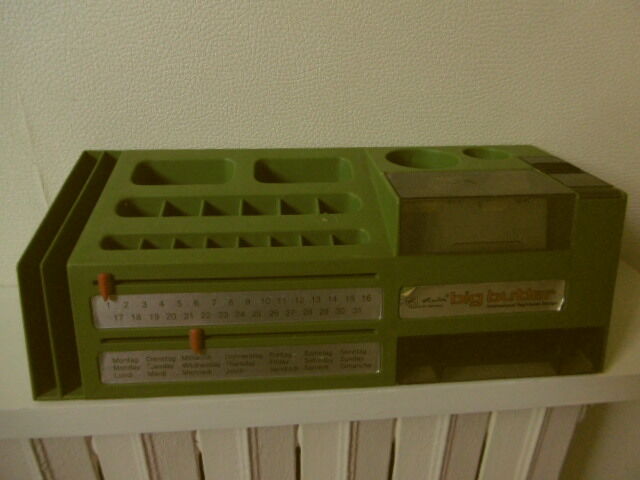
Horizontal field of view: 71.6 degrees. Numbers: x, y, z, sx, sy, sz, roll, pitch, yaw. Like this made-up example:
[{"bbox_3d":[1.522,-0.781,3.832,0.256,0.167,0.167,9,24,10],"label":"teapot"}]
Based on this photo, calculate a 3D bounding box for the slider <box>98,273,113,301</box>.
[{"bbox_3d":[-0.130,0.028,0.267,0.005,0.015,0.005,-1,11,-4],"label":"slider"}]

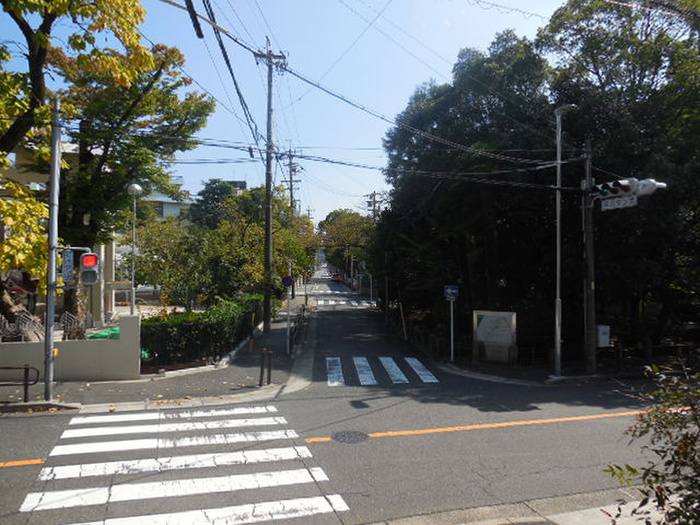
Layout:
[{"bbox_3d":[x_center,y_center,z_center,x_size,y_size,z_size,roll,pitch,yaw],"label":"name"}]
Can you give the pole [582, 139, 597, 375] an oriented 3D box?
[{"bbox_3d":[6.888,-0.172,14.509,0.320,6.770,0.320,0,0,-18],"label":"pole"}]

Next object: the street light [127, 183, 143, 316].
[{"bbox_3d":[-6.626,0.277,15.488,0.440,5.370,0.440,1,0,-23],"label":"street light"}]

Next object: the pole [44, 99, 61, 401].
[{"bbox_3d":[-6.634,-0.273,11.282,0.190,6.730,0.190,2,0,-14],"label":"pole"}]

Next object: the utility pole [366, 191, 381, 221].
[{"bbox_3d":[2.955,-2.665,60.973,1.700,12.050,0.600,1,0,-3],"label":"utility pole"}]

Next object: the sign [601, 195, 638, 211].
[{"bbox_3d":[7.227,-1.588,13.559,0.050,0.310,1.160,1,0,-18],"label":"sign"}]

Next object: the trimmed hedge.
[{"bbox_3d":[-5.302,2.445,20.150,2.300,1.400,10.800,1,0,-4],"label":"trimmed hedge"}]

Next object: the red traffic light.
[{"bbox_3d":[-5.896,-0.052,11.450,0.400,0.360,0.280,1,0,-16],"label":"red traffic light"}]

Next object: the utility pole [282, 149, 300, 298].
[{"bbox_3d":[-5.158,-3.479,45.032,1.650,13.370,0.600,1,0,-3],"label":"utility pole"}]

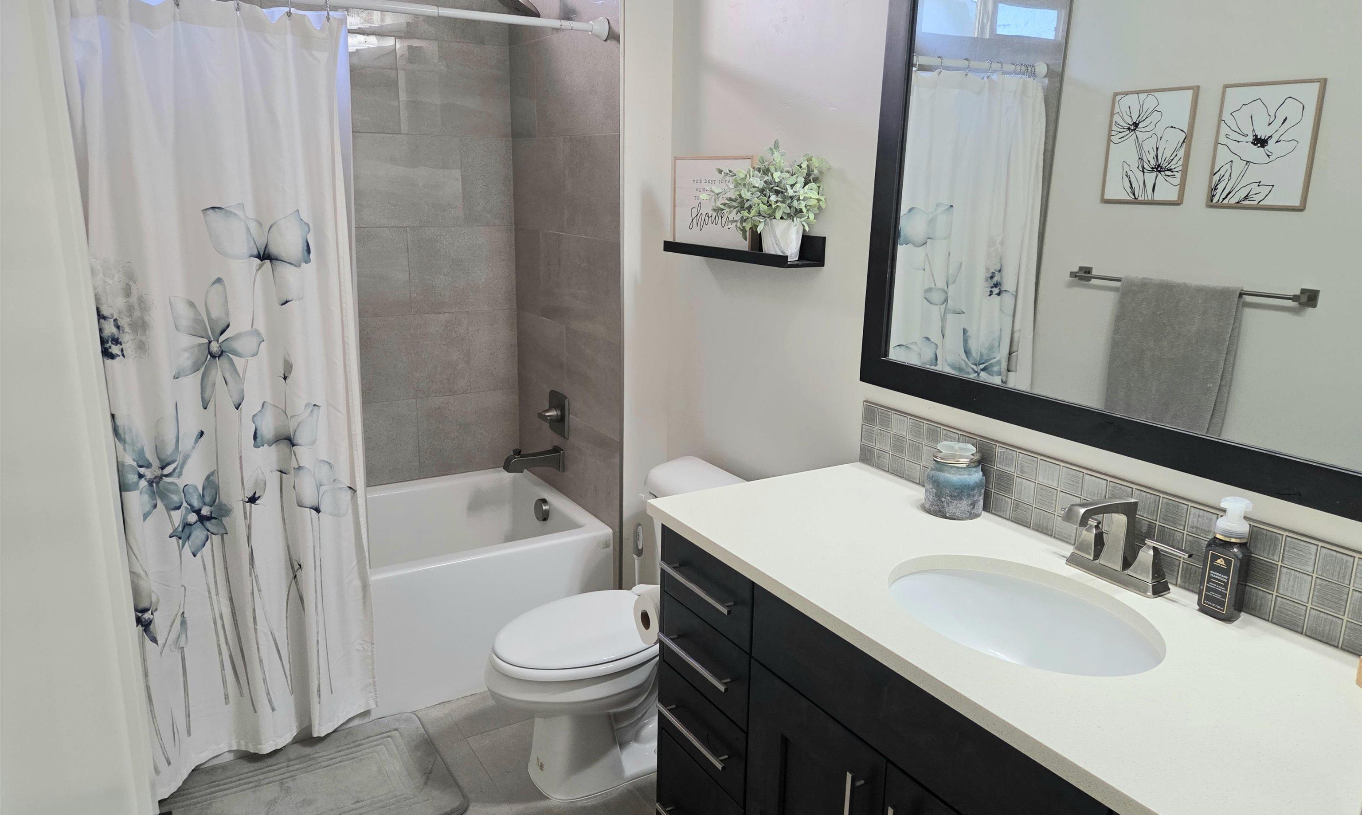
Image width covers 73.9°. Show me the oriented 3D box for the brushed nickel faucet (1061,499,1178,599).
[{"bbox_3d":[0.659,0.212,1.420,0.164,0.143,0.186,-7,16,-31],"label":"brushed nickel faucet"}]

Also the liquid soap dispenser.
[{"bbox_3d":[0.801,0.217,1.331,0.054,0.181,0.058,-6,16,-25],"label":"liquid soap dispenser"}]

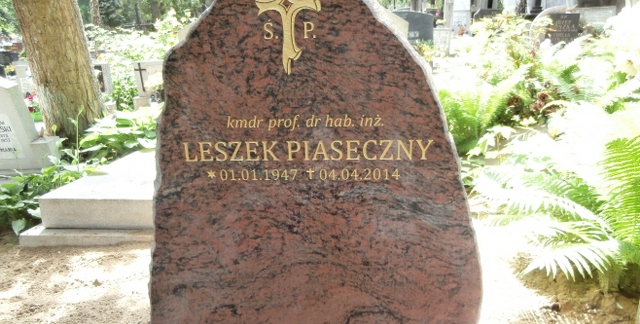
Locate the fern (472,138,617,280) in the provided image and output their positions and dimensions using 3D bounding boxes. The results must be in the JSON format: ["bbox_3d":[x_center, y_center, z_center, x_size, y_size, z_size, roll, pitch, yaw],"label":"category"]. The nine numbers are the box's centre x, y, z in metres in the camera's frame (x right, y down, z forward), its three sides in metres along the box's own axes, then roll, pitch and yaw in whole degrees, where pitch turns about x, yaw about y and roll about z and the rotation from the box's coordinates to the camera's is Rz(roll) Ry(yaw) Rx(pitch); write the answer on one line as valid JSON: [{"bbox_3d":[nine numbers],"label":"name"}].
[{"bbox_3d":[1.046,0.206,2.050,0.580,0.460,0.500,0,13,0],"label":"fern"}]

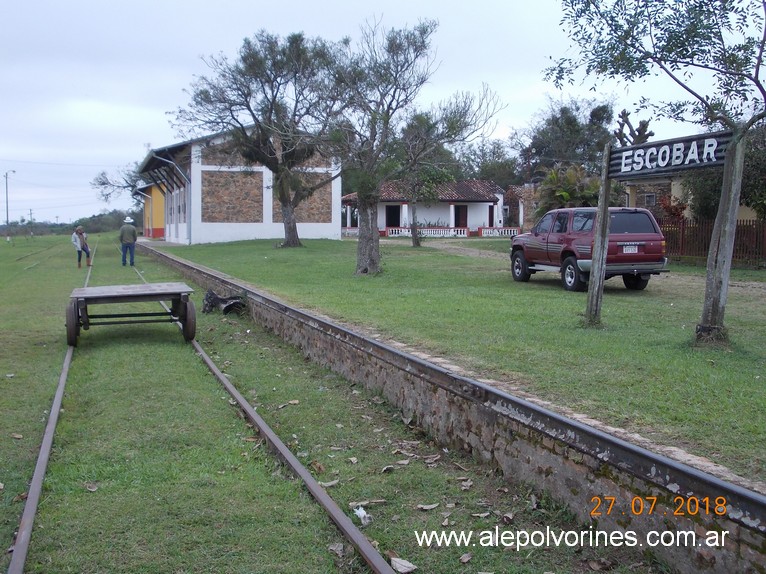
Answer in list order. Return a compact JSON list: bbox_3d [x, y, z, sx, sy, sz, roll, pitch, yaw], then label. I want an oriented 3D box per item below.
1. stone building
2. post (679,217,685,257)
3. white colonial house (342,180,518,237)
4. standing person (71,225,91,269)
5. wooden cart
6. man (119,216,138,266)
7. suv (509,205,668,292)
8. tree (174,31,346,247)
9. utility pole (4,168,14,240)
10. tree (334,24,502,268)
[{"bbox_3d":[-10.937,-7.160,70.399,13.100,7.711,23.000,-1,4,-16],"label":"stone building"},{"bbox_3d":[10.527,-1.766,33.455,0.150,1.387,0.140,1,4,12],"label":"post"},{"bbox_3d":[2.801,-6.631,80.200,13.925,4.662,9.000,0,4,-8],"label":"white colonial house"},{"bbox_3d":[-11.168,-1.473,35.176,0.580,1.578,0.480,-3,4,-37],"label":"standing person"},{"bbox_3d":[-3.311,0.365,12.449,1.620,0.670,1.750,-1,4,-16],"label":"wooden cart"},{"bbox_3d":[-9.611,-1.713,35.963,0.620,1.877,0.360,-1,4,-16],"label":"man"},{"bbox_3d":[4.420,-0.870,21.380,1.740,1.750,4.500,-1,5,-16],"label":"suv"},{"bbox_3d":[-6.063,-7.248,47.143,8.415,10.674,8.000,0,4,0],"label":"tree"},{"bbox_3d":[-39.071,-8.478,99.667,1.050,7.623,0.300,0,4,0],"label":"utility pole"},{"bbox_3d":[0.893,-3.623,24.624,4.246,6.554,4.000,0,4,0],"label":"tree"}]

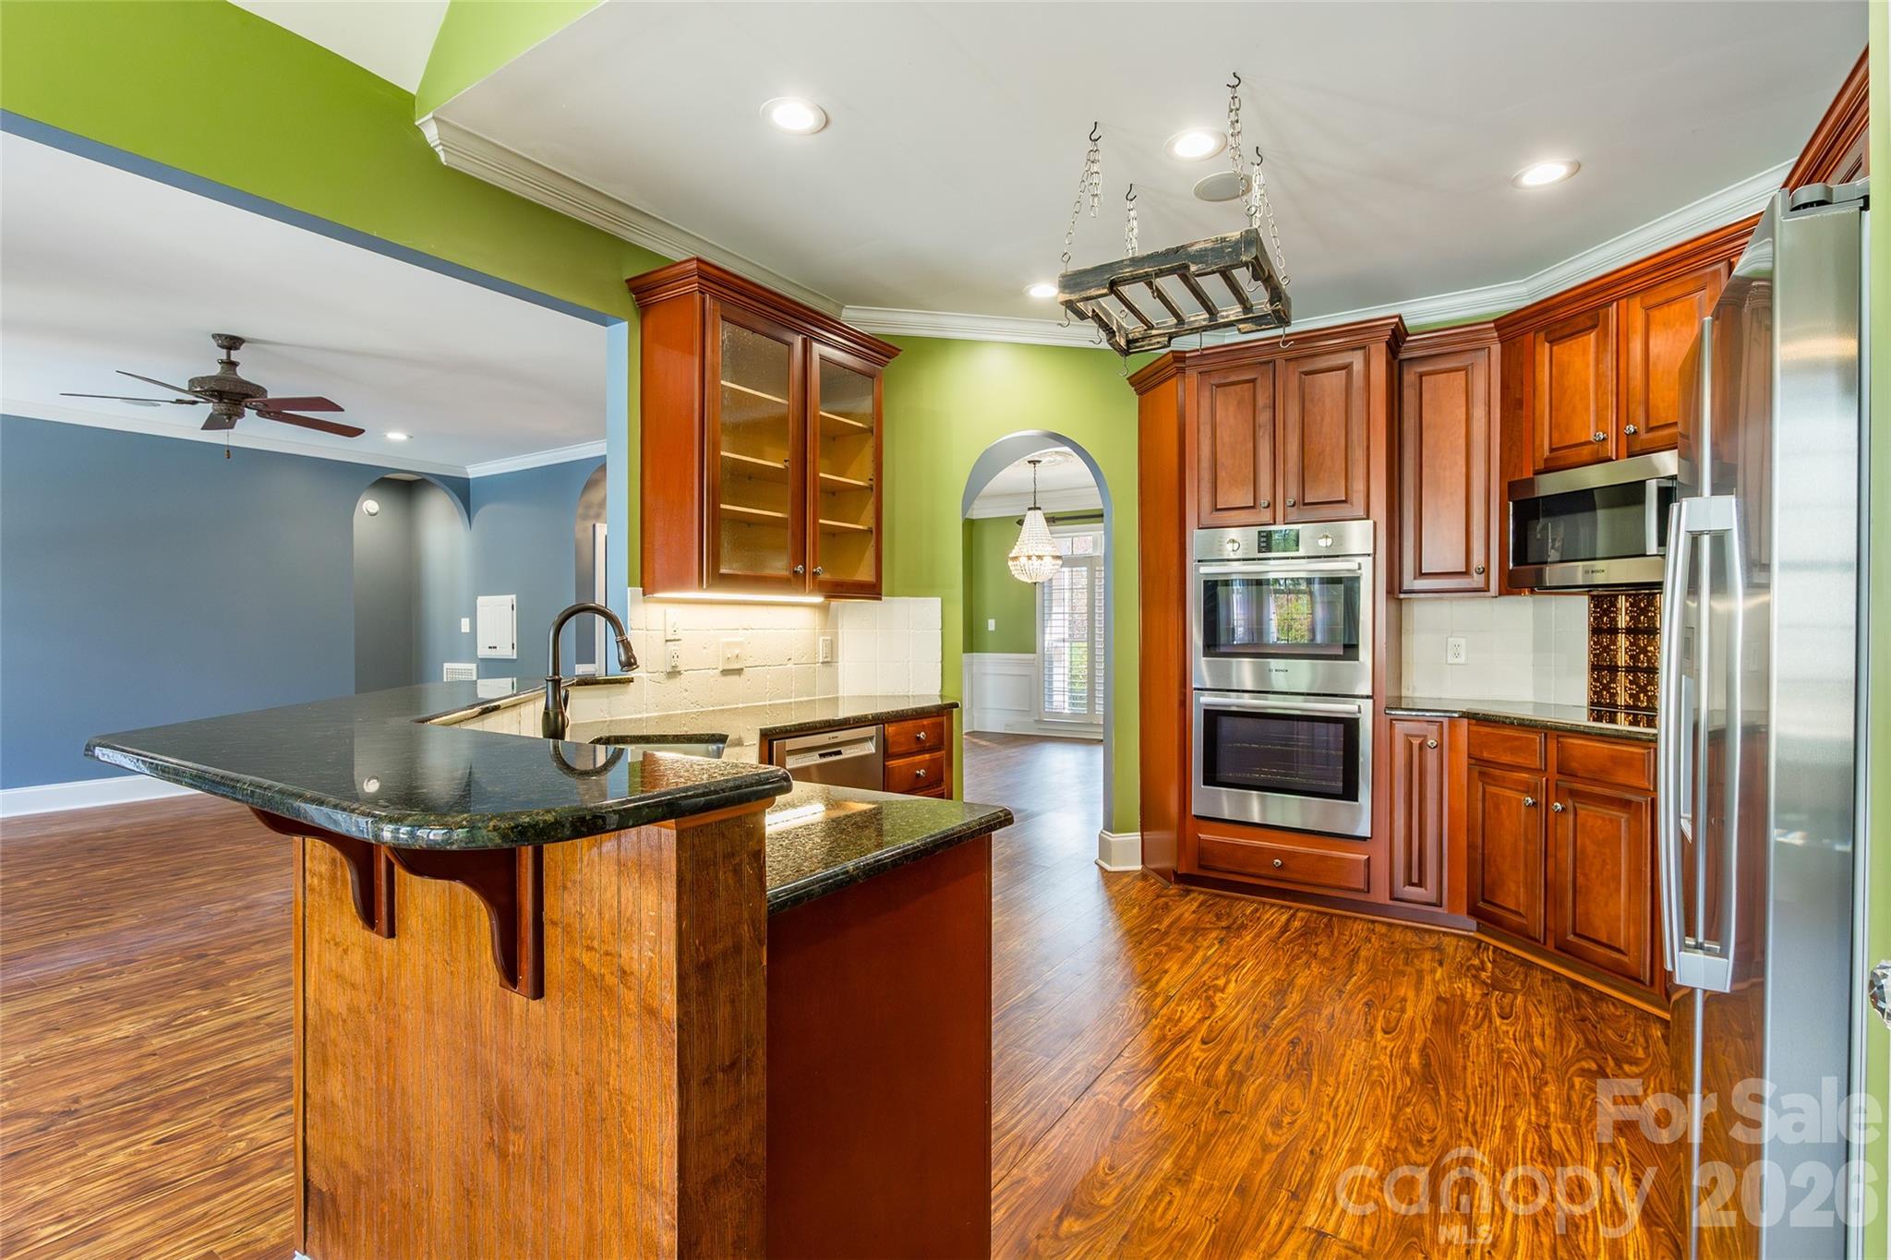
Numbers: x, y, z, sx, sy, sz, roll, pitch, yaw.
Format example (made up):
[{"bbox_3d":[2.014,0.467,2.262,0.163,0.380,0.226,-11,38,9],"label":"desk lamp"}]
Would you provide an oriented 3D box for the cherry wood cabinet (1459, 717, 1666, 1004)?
[{"bbox_3d":[2.467,0.797,3.075,0.615,0.855,0.760,0,1,-13],"label":"cherry wood cabinet"}]

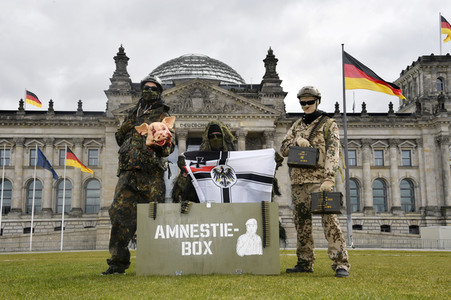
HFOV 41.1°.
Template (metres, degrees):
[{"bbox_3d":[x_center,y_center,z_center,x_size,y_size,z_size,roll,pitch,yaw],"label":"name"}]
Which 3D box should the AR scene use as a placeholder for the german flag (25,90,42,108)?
[{"bbox_3d":[-64.974,-16.900,203.349,5.700,5.900,1.300,1,-9,-5],"label":"german flag"}]

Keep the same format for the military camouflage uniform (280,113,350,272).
[{"bbox_3d":[0.889,0.415,5.939,0.610,1.540,0.420,-3,-10,18],"label":"military camouflage uniform"}]

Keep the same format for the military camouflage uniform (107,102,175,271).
[{"bbox_3d":[-0.806,0.331,5.701,0.660,1.600,0.470,0,-9,-3],"label":"military camouflage uniform"}]

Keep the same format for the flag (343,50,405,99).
[{"bbox_3d":[21.778,-10.889,87.828,8.600,7.200,1.800,0,-9,0],"label":"flag"}]

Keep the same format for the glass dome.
[{"bbox_3d":[-8.044,-15.069,172.634,39.000,23.500,39.000,0,-9,0],"label":"glass dome"}]

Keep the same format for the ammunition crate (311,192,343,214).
[{"bbox_3d":[0.979,0.514,5.792,0.285,0.195,0.150,-2,-12,15],"label":"ammunition crate"}]

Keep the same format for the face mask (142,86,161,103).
[{"bbox_3d":[-0.712,-0.532,5.780,0.170,0.165,0.130,-1,-9,6],"label":"face mask"}]

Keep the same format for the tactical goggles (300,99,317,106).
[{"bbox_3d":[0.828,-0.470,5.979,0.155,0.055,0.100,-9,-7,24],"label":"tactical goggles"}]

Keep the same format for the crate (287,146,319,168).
[{"bbox_3d":[0.741,0.075,5.761,0.280,0.185,0.150,2,-14,18],"label":"crate"}]

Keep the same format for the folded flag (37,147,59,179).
[{"bbox_3d":[-24.817,1.947,83.779,3.100,4.700,0.900,1,-9,-5],"label":"folded flag"}]

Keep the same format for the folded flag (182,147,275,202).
[{"bbox_3d":[0.039,0.252,5.833,0.900,0.550,0.140,0,-9,0],"label":"folded flag"}]

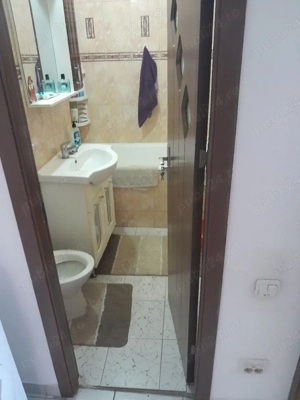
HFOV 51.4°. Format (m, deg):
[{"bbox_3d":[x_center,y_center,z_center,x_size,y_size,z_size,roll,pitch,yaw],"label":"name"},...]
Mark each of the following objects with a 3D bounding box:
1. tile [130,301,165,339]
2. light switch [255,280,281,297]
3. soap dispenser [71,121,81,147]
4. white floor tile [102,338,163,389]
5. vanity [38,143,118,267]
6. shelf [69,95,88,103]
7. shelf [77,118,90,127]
[{"bbox_3d":[-0.064,0.731,1.915,0.300,0.010,0.300,1,26,5],"label":"tile"},{"bbox_3d":[0.417,0.313,1.106,0.079,0.074,0.016,1,26,5],"label":"light switch"},{"bbox_3d":[-0.590,-0.517,2.453,0.045,0.200,0.062,12,30,26],"label":"soap dispenser"},{"bbox_3d":[-0.089,0.862,1.651,0.300,0.010,0.295,1,26,5],"label":"white floor tile"},{"bbox_3d":[-0.453,0.046,2.401,0.465,0.770,0.710,1,26,5],"label":"vanity"},{"bbox_3d":[-0.705,-0.981,3.021,0.170,0.040,0.170,1,26,5],"label":"shelf"},{"bbox_3d":[-0.695,-0.766,3.126,0.170,0.040,0.170,1,26,5],"label":"shelf"}]

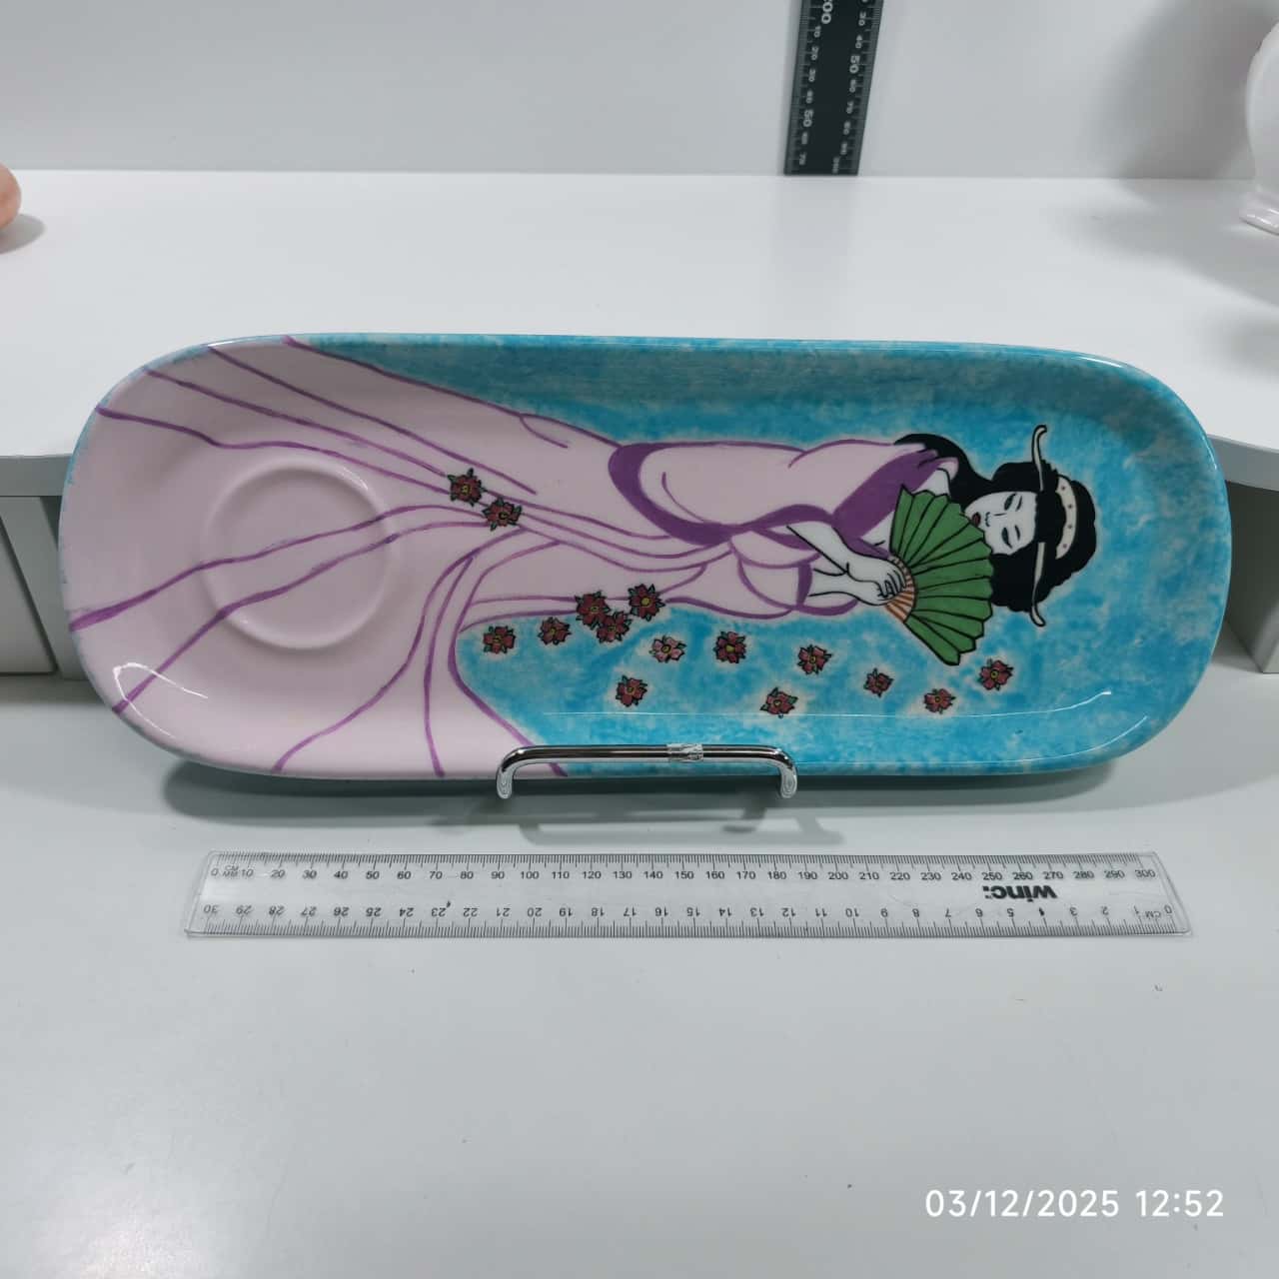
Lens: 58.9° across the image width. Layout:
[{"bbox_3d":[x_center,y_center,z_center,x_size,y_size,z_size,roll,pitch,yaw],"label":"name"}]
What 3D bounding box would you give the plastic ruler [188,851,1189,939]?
[{"bbox_3d":[0.014,0.081,0.360,0.310,0.003,0.030,0,45,0],"label":"plastic ruler"}]

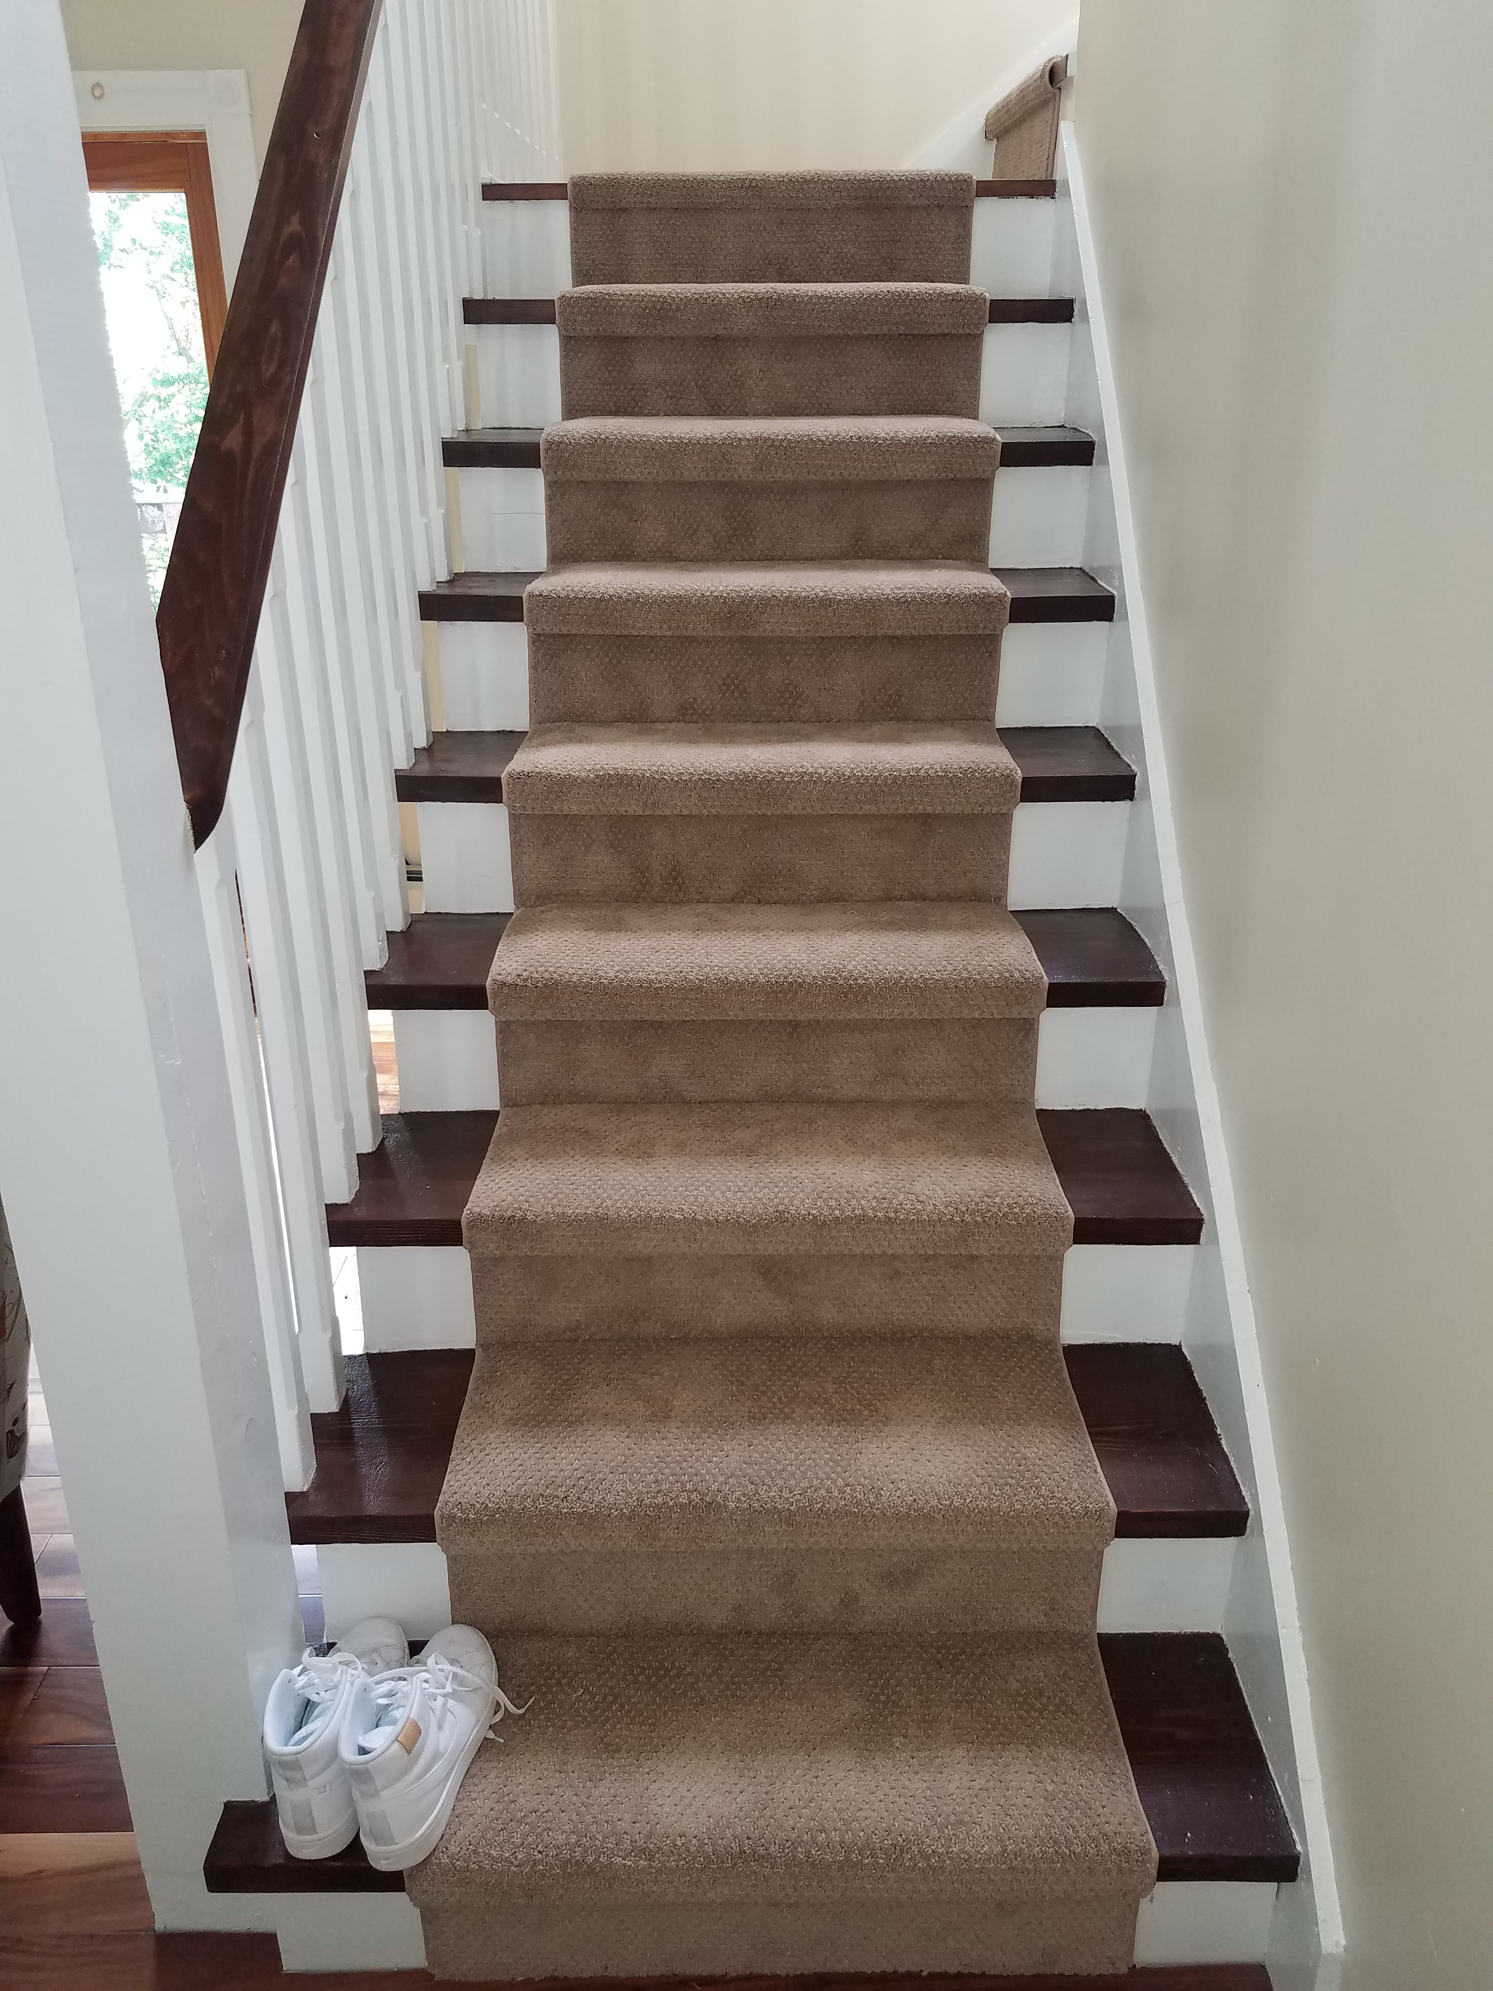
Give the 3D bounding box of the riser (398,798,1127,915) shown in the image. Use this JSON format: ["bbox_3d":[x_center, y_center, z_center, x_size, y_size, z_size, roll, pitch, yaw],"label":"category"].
[{"bbox_3d":[0.033,-0.197,2.024,0.960,0.158,0.019,0,23,1],"label":"riser"}]

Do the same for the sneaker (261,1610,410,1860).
[{"bbox_3d":[-0.415,0.715,1.535,0.098,0.152,0.263,1,23,3],"label":"sneaker"}]

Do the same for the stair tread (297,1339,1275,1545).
[{"bbox_3d":[0.023,0.487,1.651,0.975,0.036,0.263,0,23,1],"label":"stair tread"}]

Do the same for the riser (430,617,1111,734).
[{"bbox_3d":[0.035,-0.467,2.166,0.960,0.158,0.019,0,23,1],"label":"riser"}]

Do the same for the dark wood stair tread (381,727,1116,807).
[{"bbox_3d":[0.024,-0.334,2.138,1.015,0.040,0.275,0,24,0],"label":"dark wood stair tread"}]

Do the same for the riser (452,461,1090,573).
[{"bbox_3d":[0.038,-0.763,2.381,0.991,0.164,0.024,0,24,0],"label":"riser"}]

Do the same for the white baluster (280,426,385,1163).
[{"bbox_3d":[-0.479,-0.207,1.712,0.034,0.871,0.034,0,24,0],"label":"white baluster"}]

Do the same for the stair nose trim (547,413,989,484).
[{"bbox_3d":[0.038,-0.883,2.424,0.703,0.063,0.269,0,24,0],"label":"stair nose trim"}]

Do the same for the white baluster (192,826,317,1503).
[{"bbox_3d":[-0.494,0.174,1.492,0.041,0.775,0.041,0,23,-1],"label":"white baluster"}]

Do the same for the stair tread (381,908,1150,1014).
[{"bbox_3d":[0.016,-0.055,2.031,1.052,0.036,0.278,0,23,-1],"label":"stair tread"}]

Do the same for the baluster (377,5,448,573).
[{"bbox_3d":[-0.477,-1.038,2.136,0.034,0.867,0.034,0,24,0],"label":"baluster"}]

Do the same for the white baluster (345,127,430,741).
[{"bbox_3d":[-0.477,-0.760,1.995,0.034,0.867,0.034,0,24,0],"label":"white baluster"}]

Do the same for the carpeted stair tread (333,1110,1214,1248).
[{"bbox_3d":[0.014,0.230,1.881,1.052,0.036,0.278,0,23,-1],"label":"carpeted stair tread"}]

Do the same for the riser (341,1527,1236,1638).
[{"bbox_3d":[0.028,0.615,1.597,0.960,0.158,0.019,0,23,1],"label":"riser"}]

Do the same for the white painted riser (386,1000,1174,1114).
[{"bbox_3d":[0.032,0.074,1.881,0.960,0.158,0.019,0,23,1],"label":"white painted riser"}]

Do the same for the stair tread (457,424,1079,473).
[{"bbox_3d":[0.031,-0.866,2.363,0.975,0.036,0.263,0,23,1],"label":"stair tread"}]

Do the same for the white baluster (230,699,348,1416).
[{"bbox_3d":[-0.469,0.071,1.517,0.031,0.839,0.035,0,23,1],"label":"white baluster"}]

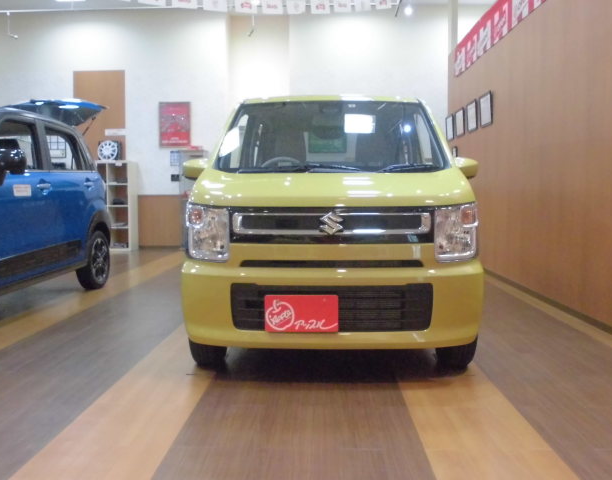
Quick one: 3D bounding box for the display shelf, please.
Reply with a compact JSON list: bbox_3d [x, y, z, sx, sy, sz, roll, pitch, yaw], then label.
[{"bbox_3d":[-3.350,-0.575,10.848,0.760,1.500,0.420,0,4,2],"label":"display shelf"}]

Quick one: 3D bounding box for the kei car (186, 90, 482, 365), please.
[{"bbox_3d":[0.171,-0.183,4.445,1.530,1.650,3.395,0,4,2],"label":"kei car"}]

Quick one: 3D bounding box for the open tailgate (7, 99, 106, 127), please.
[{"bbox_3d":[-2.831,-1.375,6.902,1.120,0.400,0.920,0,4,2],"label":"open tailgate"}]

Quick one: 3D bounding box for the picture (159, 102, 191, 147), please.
[{"bbox_3d":[-2.313,-2.037,11.133,0.555,0.795,0.030,0,4,2],"label":"picture"}]

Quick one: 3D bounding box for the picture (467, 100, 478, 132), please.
[{"bbox_3d":[2.217,-1.648,8.422,0.030,0.380,0.530,0,4,2],"label":"picture"}]

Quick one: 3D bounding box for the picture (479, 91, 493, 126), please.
[{"bbox_3d":[2.196,-1.590,7.695,0.030,0.380,0.530,0,4,2],"label":"picture"}]

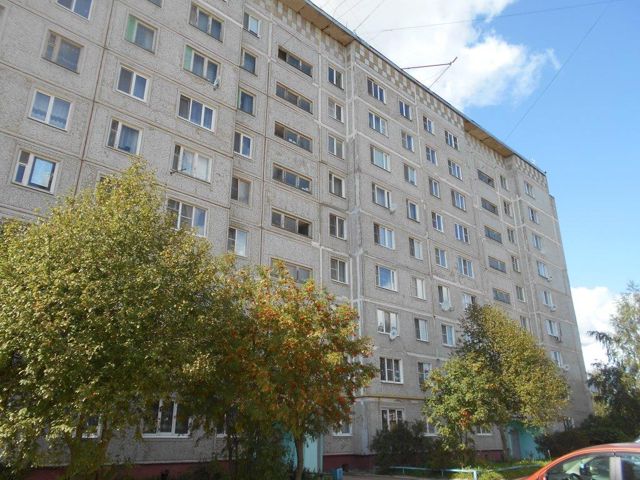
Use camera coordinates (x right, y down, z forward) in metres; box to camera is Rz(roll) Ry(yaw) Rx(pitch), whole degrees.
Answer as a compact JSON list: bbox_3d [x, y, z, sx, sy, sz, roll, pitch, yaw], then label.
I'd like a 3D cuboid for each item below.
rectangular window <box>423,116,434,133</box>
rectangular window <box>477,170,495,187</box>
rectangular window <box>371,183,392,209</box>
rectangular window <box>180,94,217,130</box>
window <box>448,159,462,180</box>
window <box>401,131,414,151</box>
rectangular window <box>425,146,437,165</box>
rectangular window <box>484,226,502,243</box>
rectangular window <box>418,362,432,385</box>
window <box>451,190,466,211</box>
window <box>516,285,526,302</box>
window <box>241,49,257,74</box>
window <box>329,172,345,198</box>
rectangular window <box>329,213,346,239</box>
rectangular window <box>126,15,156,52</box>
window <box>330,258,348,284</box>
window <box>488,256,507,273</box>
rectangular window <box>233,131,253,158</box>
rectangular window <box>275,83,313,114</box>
[{"bbox_3d":[8.768,-9.183,38.843,1.355,1.357,0.200,18,-27,-39],"label":"rectangular window"},{"bbox_3d":[15.672,-5.652,45.437,2.840,0.956,0.150,18,-28,-39],"label":"rectangular window"},{"bbox_3d":[4.099,-2.853,31.826,1.968,1.357,0.200,18,-27,-39],"label":"rectangular window"},{"bbox_3d":[-5.965,-6.167,23.392,2.000,1.350,0.150,18,-27,-39],"label":"rectangular window"},{"bbox_3d":[11.111,-5.779,39.552,1.780,1.340,0.200,18,-28,-38],"label":"window"},{"bbox_3d":[6.616,-7.430,36.221,1.500,1.430,0.150,18,-27,-39],"label":"window"},{"bbox_3d":[8.702,-6.557,37.532,1.240,1.300,0.200,18,-28,-38],"label":"rectangular window"},{"bbox_3d":[15.667,-0.429,43.417,2.840,0.956,0.150,18,-28,-39],"label":"rectangular window"},{"bbox_3d":[6.658,8.442,30.302,1.500,1.390,0.150,18,-27,-39],"label":"rectangular window"},{"bbox_3d":[11.309,-3.179,39.233,2.000,1.420,0.150,18,-27,-39],"label":"window"},{"bbox_3d":[18.084,4.802,43.408,1.300,1.300,0.200,18,-28,-38],"label":"window"},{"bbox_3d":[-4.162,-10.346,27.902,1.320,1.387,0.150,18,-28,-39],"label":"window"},{"bbox_3d":[1.059,-3.387,30.133,1.390,1.470,0.150,18,-28,-38],"label":"window"},{"bbox_3d":[1.059,-0.762,29.102,1.390,1.430,0.150,18,-28,-38],"label":"rectangular window"},{"bbox_3d":[-8.267,-9.490,22.203,1.450,1.480,0.150,18,-28,-38],"label":"rectangular window"},{"bbox_3d":[1.093,1.831,28.328,1.400,1.387,0.150,18,-28,-39],"label":"window"},{"bbox_3d":[15.454,2.163,41.904,2.750,0.800,0.200,18,-28,-38],"label":"window"},{"bbox_3d":[-4.224,-5.139,25.772,1.400,1.357,0.200,18,-27,-39],"label":"rectangular window"},{"bbox_3d":[-1.571,-8.729,29.757,2.888,0.924,0.200,18,-27,-39],"label":"rectangular window"}]

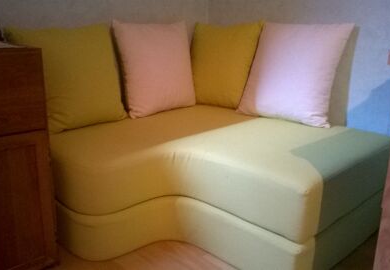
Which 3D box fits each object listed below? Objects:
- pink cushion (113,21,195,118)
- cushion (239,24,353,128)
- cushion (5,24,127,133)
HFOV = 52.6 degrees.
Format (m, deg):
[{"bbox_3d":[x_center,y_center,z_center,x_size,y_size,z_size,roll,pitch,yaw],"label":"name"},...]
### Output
[{"bbox_3d":[-0.201,-0.378,2.194,0.490,0.500,0.145,-13,11,-39],"label":"pink cushion"},{"bbox_3d":[0.500,-0.330,2.041,0.145,0.500,0.520,1,12,-42],"label":"cushion"},{"bbox_3d":[-0.583,-0.274,1.858,0.500,0.490,0.145,-14,12,-42],"label":"cushion"}]

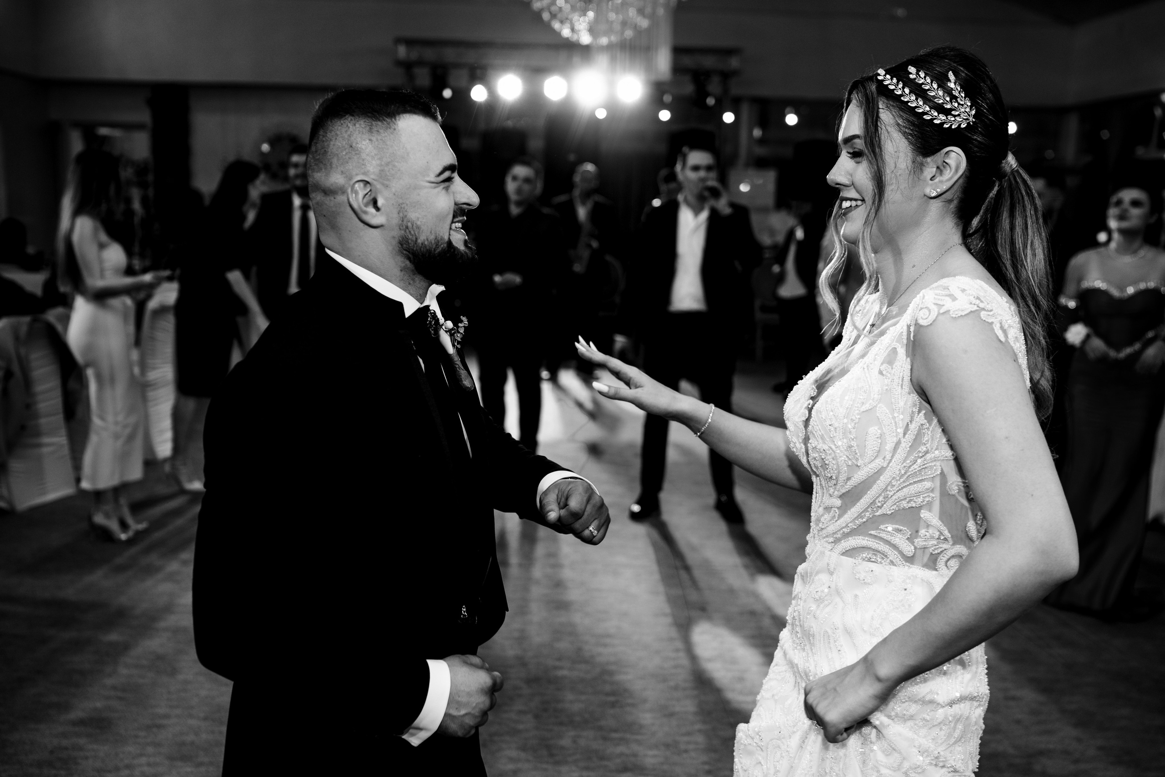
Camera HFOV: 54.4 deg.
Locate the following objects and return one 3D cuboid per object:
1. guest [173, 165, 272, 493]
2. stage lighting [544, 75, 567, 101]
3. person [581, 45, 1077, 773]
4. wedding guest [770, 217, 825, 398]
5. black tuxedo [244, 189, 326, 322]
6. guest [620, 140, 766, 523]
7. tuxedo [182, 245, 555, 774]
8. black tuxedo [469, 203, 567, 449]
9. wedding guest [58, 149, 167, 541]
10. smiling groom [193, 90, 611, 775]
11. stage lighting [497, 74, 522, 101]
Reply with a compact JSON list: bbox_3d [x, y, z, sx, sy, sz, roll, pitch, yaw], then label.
[{"bbox_3d":[-1.883,-0.307,5.872,0.490,1.670,0.430,2,10,3],"label":"guest"},{"bbox_3d":[-0.246,-2.758,10.391,0.240,0.270,0.250,0,21,-3],"label":"stage lighting"},{"bbox_3d":[0.326,0.427,1.559,0.640,1.740,0.560,-2,10,-18],"label":"person"},{"bbox_3d":[1.796,-0.706,9.406,0.480,1.460,0.340,6,11,28],"label":"wedding guest"},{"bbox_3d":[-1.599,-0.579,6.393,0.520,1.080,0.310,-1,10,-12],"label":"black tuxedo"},{"bbox_3d":[0.543,-0.263,5.631,0.660,1.790,0.420,1,9,2],"label":"guest"},{"bbox_3d":[-0.306,0.549,1.732,0.540,1.430,0.550,4,10,18],"label":"tuxedo"},{"bbox_3d":[-0.339,-0.260,6.018,0.540,1.460,0.370,3,10,9],"label":"black tuxedo"},{"bbox_3d":[-2.097,-0.186,5.064,0.480,1.710,0.430,3,10,10],"label":"wedding guest"},{"bbox_3d":[-0.264,0.416,1.710,0.600,1.700,0.560,4,10,18],"label":"smiling groom"},{"bbox_3d":[-0.664,-2.758,10.392,0.240,0.270,0.250,0,21,-4],"label":"stage lighting"}]

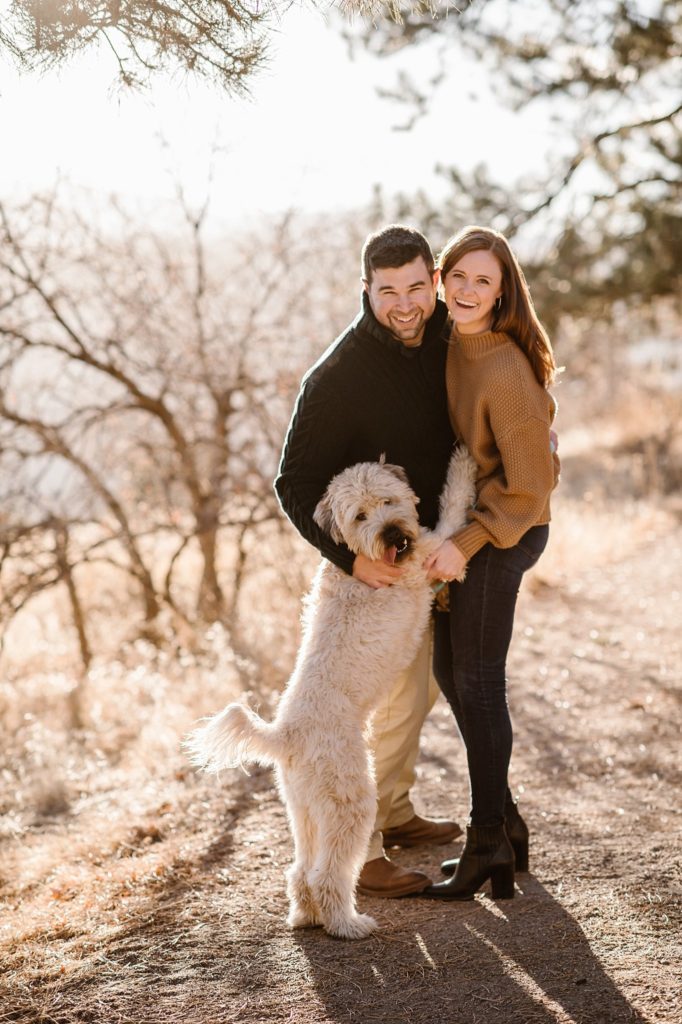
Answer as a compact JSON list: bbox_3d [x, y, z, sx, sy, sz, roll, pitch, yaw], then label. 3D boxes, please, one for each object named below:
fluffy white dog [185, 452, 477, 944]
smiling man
[{"bbox_3d":[-0.030,0.430,5.800,0.680,1.150,0.420,-4,6,-40],"label":"fluffy white dog"},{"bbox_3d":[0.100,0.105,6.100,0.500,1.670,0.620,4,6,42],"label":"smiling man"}]

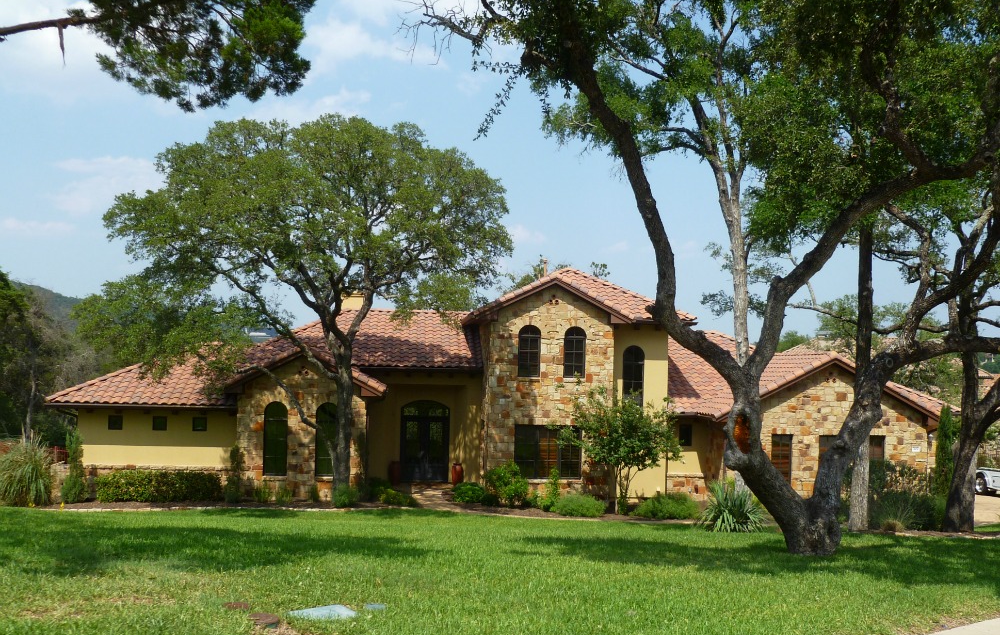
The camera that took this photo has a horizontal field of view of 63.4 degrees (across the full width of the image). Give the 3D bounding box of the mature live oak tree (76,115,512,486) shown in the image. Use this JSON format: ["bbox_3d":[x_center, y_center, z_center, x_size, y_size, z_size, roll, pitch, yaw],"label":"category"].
[{"bbox_3d":[-6.100,-0.220,24.000,12.600,11.400,11.500,1,-2,0],"label":"mature live oak tree"}]

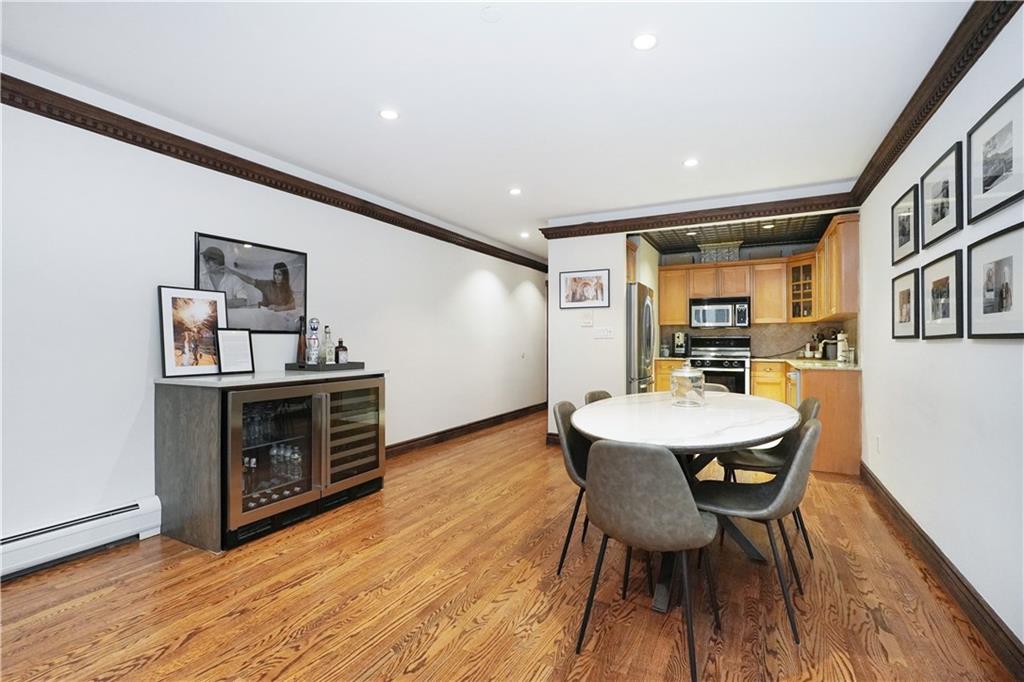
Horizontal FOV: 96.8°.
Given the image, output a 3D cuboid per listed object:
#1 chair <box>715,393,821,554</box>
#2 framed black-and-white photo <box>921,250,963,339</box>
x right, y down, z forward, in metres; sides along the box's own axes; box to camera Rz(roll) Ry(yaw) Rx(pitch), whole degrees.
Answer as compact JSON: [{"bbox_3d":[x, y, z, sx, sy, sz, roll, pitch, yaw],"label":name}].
[{"bbox_3d":[1.497,0.760,2.696,0.535,0.830,0.455,0,0,21],"label":"chair"},{"bbox_3d":[2.136,-0.209,2.270,0.022,0.400,0.500,0,0,28],"label":"framed black-and-white photo"}]

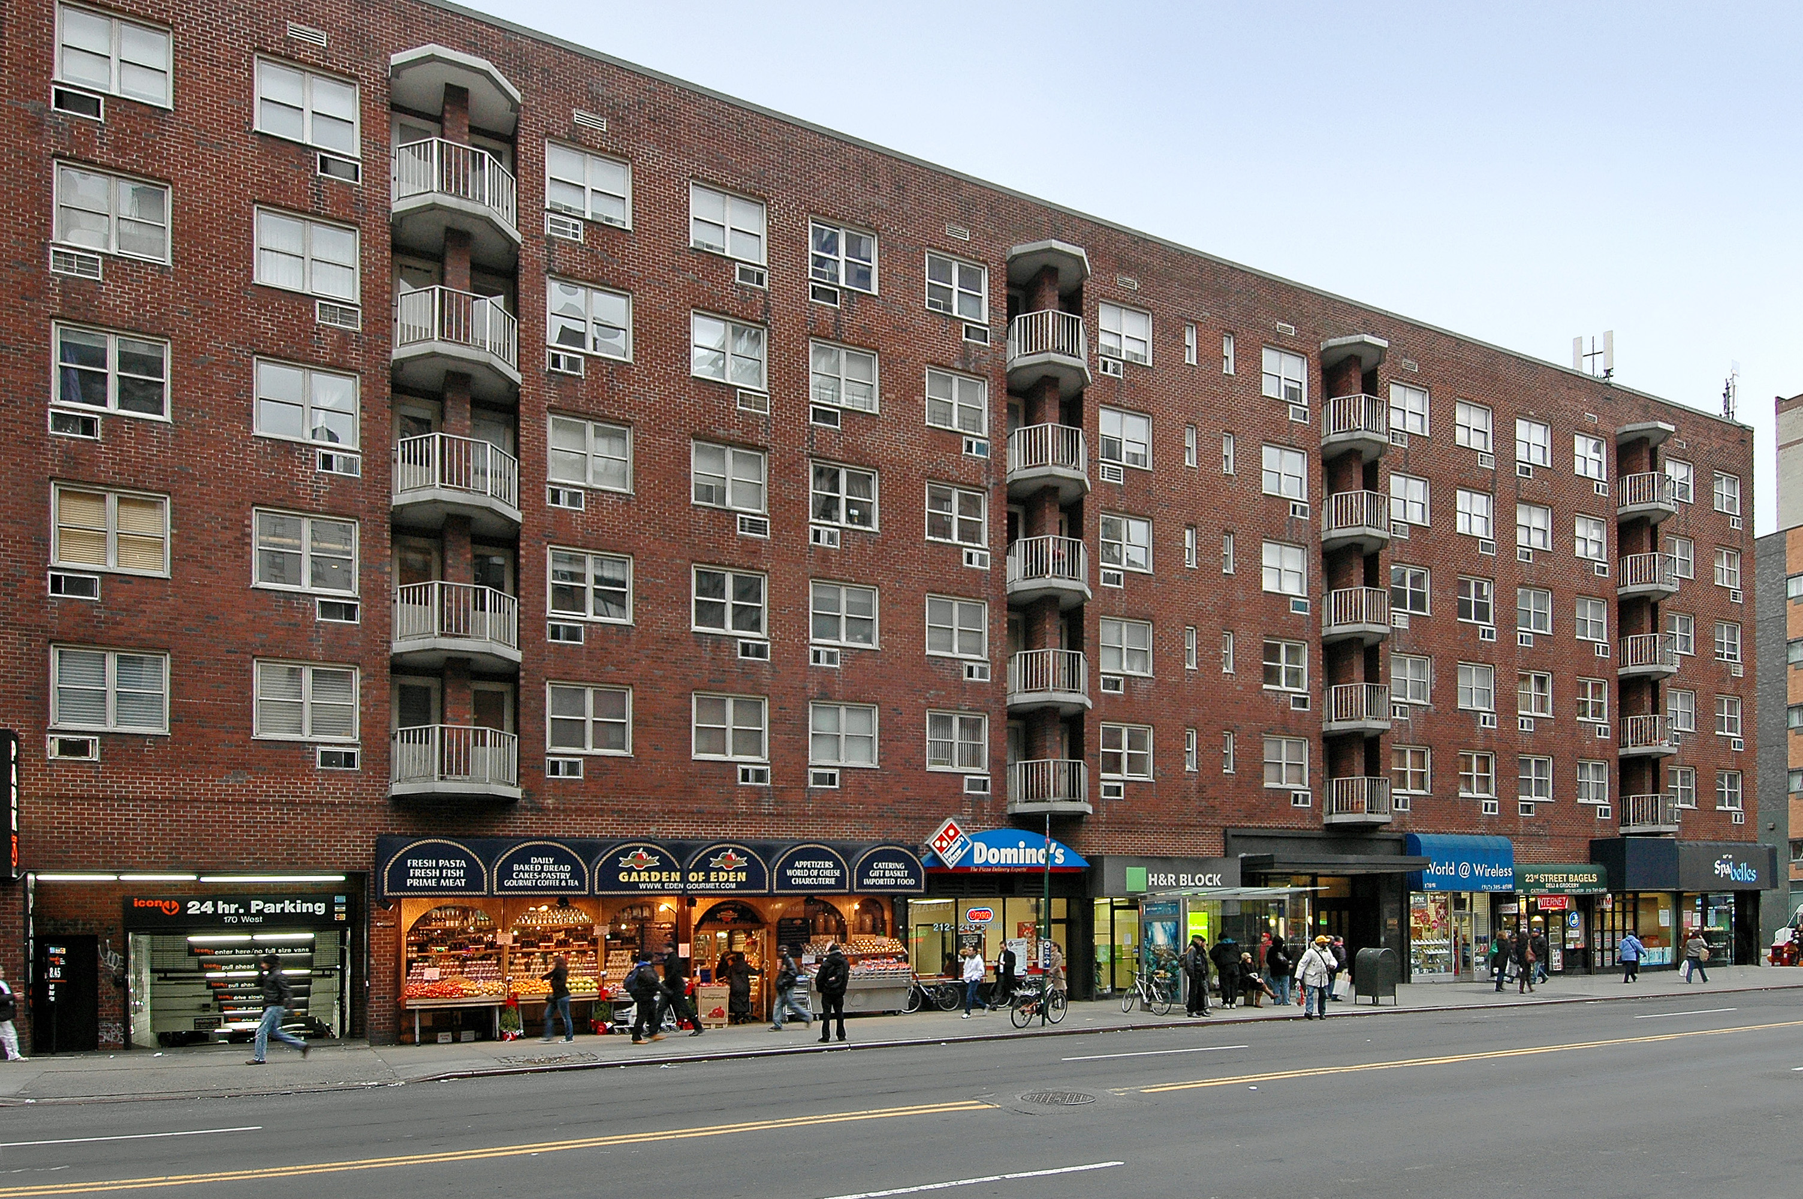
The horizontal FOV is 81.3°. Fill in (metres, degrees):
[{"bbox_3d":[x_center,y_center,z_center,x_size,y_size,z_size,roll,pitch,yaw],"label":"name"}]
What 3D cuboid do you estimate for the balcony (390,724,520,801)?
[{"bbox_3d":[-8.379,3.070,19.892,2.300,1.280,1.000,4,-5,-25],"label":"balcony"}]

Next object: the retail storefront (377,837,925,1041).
[{"bbox_3d":[-4.574,6.854,21.723,11.000,3.866,1.200,5,-2,-25],"label":"retail storefront"}]

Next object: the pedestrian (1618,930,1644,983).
[{"bbox_3d":[21.876,10.715,31.500,0.500,1.600,0.600,4,-5,-25],"label":"pedestrian"}]

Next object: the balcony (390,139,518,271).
[{"bbox_3d":[-8.540,-7.728,20.234,2.300,1.300,1.300,3,-8,-26],"label":"balcony"}]

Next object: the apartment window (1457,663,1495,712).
[{"bbox_3d":[17.697,2.709,32.341,1.650,1.370,0.150,2,-6,-25],"label":"apartment window"}]

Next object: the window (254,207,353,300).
[{"bbox_3d":[-11.045,-6.390,19.456,1.660,1.410,0.150,4,-6,-25],"label":"window"}]

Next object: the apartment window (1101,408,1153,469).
[{"bbox_3d":[5.715,-4.077,26.757,1.649,1.388,0.150,3,-7,-25],"label":"apartment window"}]

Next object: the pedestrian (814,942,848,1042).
[{"bbox_3d":[-1.268,7.218,19.300,0.600,1.863,0.400,4,-8,-27],"label":"pedestrian"}]

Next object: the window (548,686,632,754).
[{"bbox_3d":[-6.445,2.489,21.719,1.657,1.420,0.150,1,-3,-25],"label":"window"}]

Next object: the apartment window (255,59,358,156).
[{"bbox_3d":[-10.747,-8.903,19.038,1.651,1.363,0.150,3,-7,-25],"label":"apartment window"}]

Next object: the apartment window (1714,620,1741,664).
[{"bbox_3d":[30.903,1.605,39.258,1.725,1.420,0.150,1,-3,-25],"label":"apartment window"}]

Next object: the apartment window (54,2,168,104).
[{"bbox_3d":[-13.334,-9.212,17.761,1.600,1.430,0.150,4,-5,-25],"label":"apartment window"}]

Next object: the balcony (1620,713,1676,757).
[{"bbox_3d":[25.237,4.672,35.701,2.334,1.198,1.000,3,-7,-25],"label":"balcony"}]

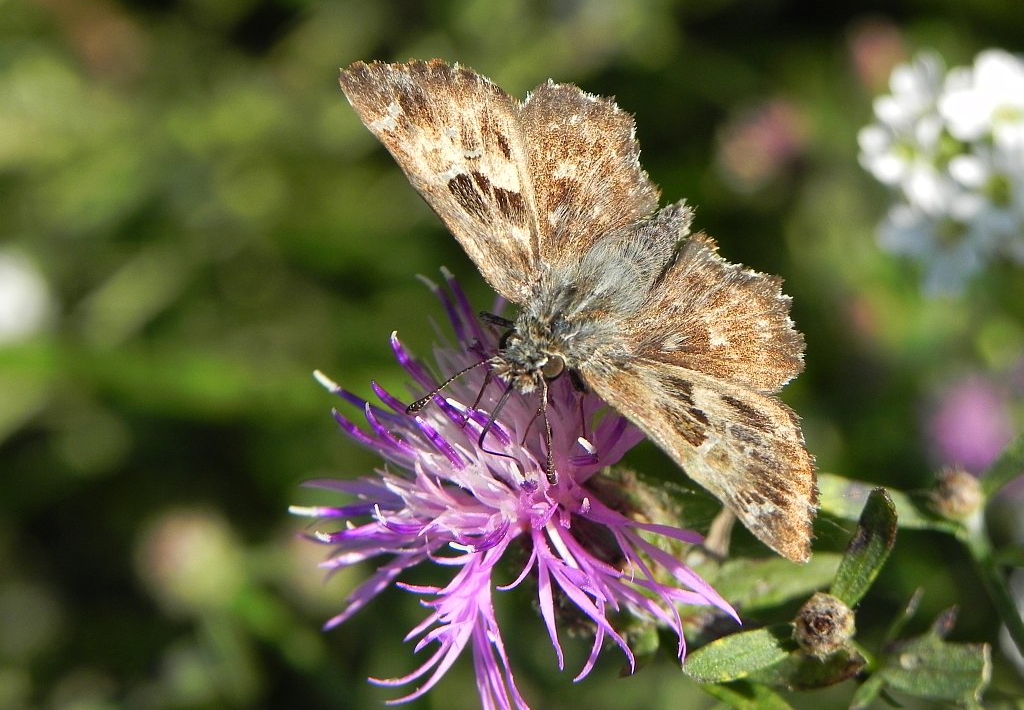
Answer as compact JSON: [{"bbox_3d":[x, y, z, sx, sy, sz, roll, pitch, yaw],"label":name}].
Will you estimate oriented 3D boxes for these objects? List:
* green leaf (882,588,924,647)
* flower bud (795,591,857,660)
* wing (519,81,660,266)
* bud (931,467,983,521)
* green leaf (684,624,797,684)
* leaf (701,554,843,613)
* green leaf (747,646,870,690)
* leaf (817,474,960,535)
[{"bbox_3d":[0.020,0.013,0.156,0.001,0.001,0.004,31,58,6],"label":"green leaf"},{"bbox_3d":[0.016,0.014,0.157,0.003,0.004,0.003,-1,75,6],"label":"flower bud"},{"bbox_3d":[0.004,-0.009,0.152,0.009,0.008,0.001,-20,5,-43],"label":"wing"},{"bbox_3d":[0.023,0.007,0.164,0.003,0.003,0.003,-33,45,6],"label":"bud"},{"bbox_3d":[0.012,0.015,0.153,0.007,0.001,0.002,-13,54,-17],"label":"green leaf"},{"bbox_3d":[0.013,0.012,0.159,0.009,0.001,0.003,-11,42,-19],"label":"leaf"},{"bbox_3d":[0.015,0.016,0.156,0.007,0.001,0.002,-4,52,-22],"label":"green leaf"},{"bbox_3d":[0.019,0.008,0.163,0.009,0.001,0.002,13,44,-9],"label":"leaf"}]

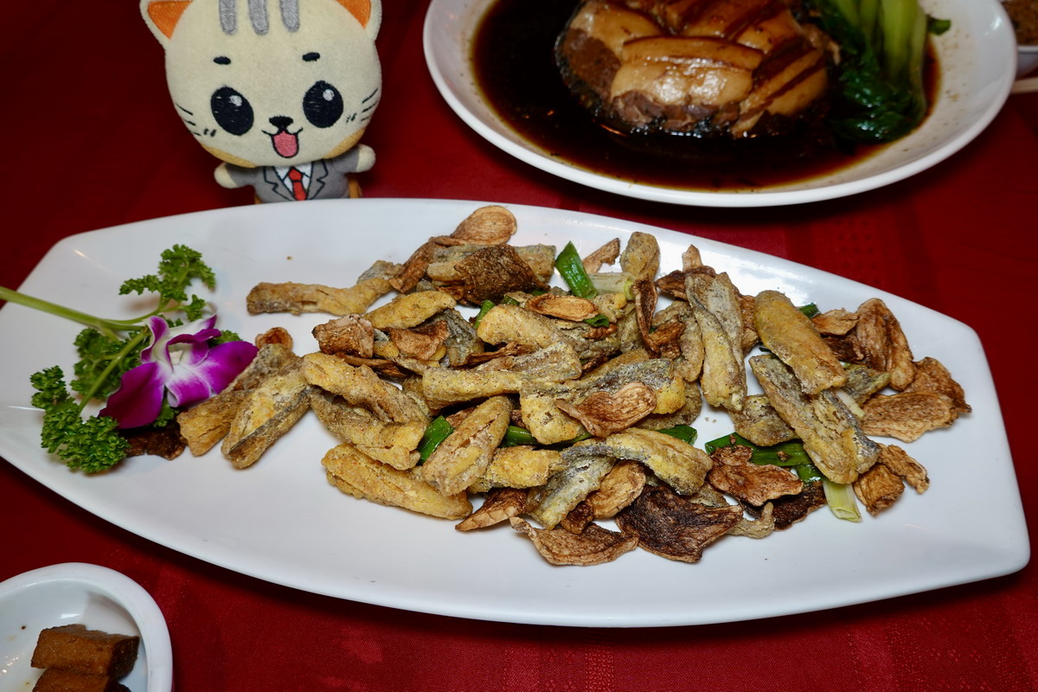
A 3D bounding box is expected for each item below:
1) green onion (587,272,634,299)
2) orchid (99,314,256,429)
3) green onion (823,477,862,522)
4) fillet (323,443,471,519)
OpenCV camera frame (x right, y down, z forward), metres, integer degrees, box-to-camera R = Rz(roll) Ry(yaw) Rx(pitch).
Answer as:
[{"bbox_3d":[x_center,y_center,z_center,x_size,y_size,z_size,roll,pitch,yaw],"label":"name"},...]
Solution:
[{"bbox_3d":[0.041,-0.027,0.312,0.020,0.009,0.009,3,55,7],"label":"green onion"},{"bbox_3d":[-0.144,0.011,0.292,0.057,0.024,0.042,-8,82,-12],"label":"orchid"},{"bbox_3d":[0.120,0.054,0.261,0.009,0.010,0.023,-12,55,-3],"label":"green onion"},{"bbox_3d":[-0.047,0.052,0.267,0.057,0.015,0.018,10,56,11],"label":"fillet"}]

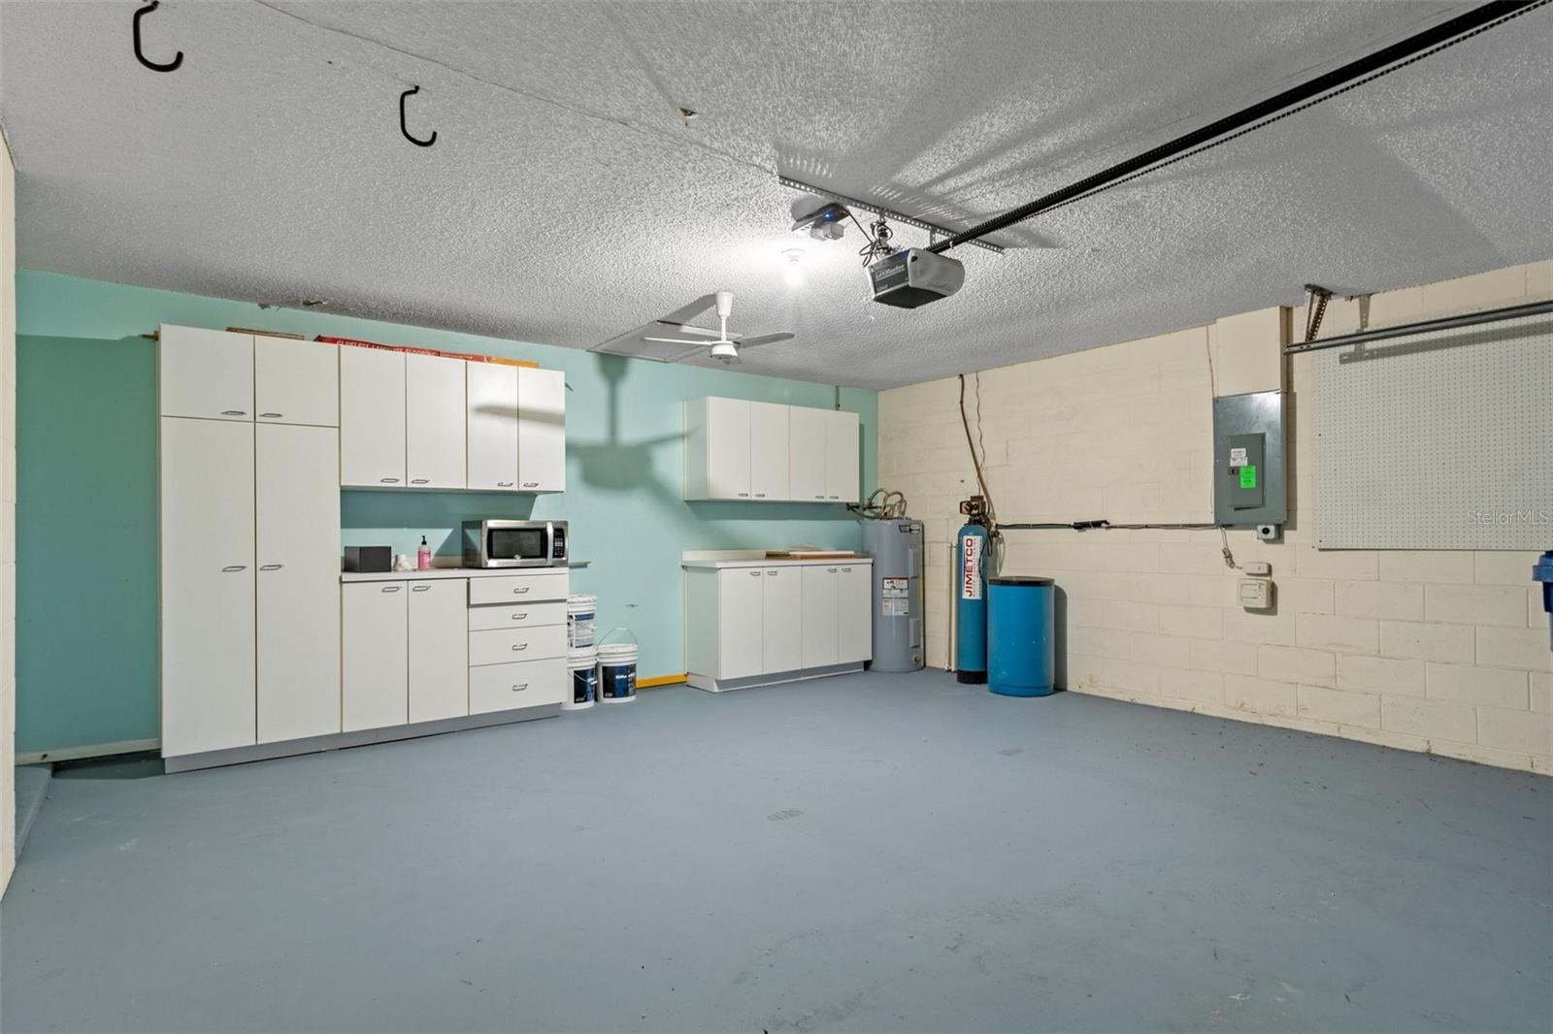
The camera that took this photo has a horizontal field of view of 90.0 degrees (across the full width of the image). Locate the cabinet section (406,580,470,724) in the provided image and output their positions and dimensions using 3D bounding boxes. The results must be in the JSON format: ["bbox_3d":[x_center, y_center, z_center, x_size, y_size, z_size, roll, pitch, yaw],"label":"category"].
[{"bbox_3d":[-2.114,0.781,4.726,0.331,0.815,0.483,1,-2,-37],"label":"cabinet section"}]

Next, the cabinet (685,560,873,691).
[{"bbox_3d":[0.052,0.809,6.194,1.554,0.936,0.549,0,-1,-38],"label":"cabinet"}]

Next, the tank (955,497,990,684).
[{"bbox_3d":[1.580,0.681,6.200,0.255,1.262,0.255,-1,-1,14],"label":"tank"}]

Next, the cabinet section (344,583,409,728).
[{"bbox_3d":[-2.381,0.778,4.528,0.334,0.815,0.483,1,-2,-37],"label":"cabinet section"}]

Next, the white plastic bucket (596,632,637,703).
[{"bbox_3d":[-1.104,1.050,5.413,0.286,0.445,0.286,0,0,0],"label":"white plastic bucket"}]

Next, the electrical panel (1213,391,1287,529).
[{"bbox_3d":[2.899,-0.348,4.750,0.088,0.793,0.373,0,-2,-36],"label":"electrical panel"}]

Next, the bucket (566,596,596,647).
[{"bbox_3d":[-1.336,0.726,5.211,0.286,0.365,0.286,0,0,0],"label":"bucket"}]

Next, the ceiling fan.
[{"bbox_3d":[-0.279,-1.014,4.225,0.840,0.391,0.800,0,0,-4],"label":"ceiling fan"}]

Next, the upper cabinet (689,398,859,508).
[{"bbox_3d":[0.001,-0.514,6.461,1.540,0.782,0.355,0,-2,-36],"label":"upper cabinet"}]

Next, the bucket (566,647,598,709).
[{"bbox_3d":[-1.376,1.125,5.360,0.298,0.375,0.298,0,-1,-14],"label":"bucket"}]

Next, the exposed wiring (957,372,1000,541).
[{"bbox_3d":[1.643,-0.516,6.383,0.140,1.387,0.380,0,-1,-38],"label":"exposed wiring"}]

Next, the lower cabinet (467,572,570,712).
[{"bbox_3d":[-1.747,0.795,5.047,0.610,0.850,0.490,0,-2,-36],"label":"lower cabinet"}]

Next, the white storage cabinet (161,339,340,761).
[{"bbox_3d":[-2.862,0.143,4.242,0.776,2.175,0.490,0,-2,-36],"label":"white storage cabinet"}]

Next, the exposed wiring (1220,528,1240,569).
[{"bbox_3d":[2.831,0.195,4.870,0.050,0.260,0.110,0,-2,-36],"label":"exposed wiring"}]

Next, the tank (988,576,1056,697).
[{"bbox_3d":[1.828,0.877,5.792,0.476,0.828,0.476,0,-1,-38],"label":"tank"}]

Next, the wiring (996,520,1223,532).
[{"bbox_3d":[2.302,0.063,5.608,0.055,0.075,1.670,0,-1,-38],"label":"wiring"}]

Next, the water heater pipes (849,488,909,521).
[{"bbox_3d":[0.912,-0.119,6.990,0.364,0.291,0.433,1,-2,-37],"label":"water heater pipes"}]

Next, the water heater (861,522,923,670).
[{"bbox_3d":[1.026,0.686,6.850,0.550,1.292,0.550,-1,-1,8],"label":"water heater"}]

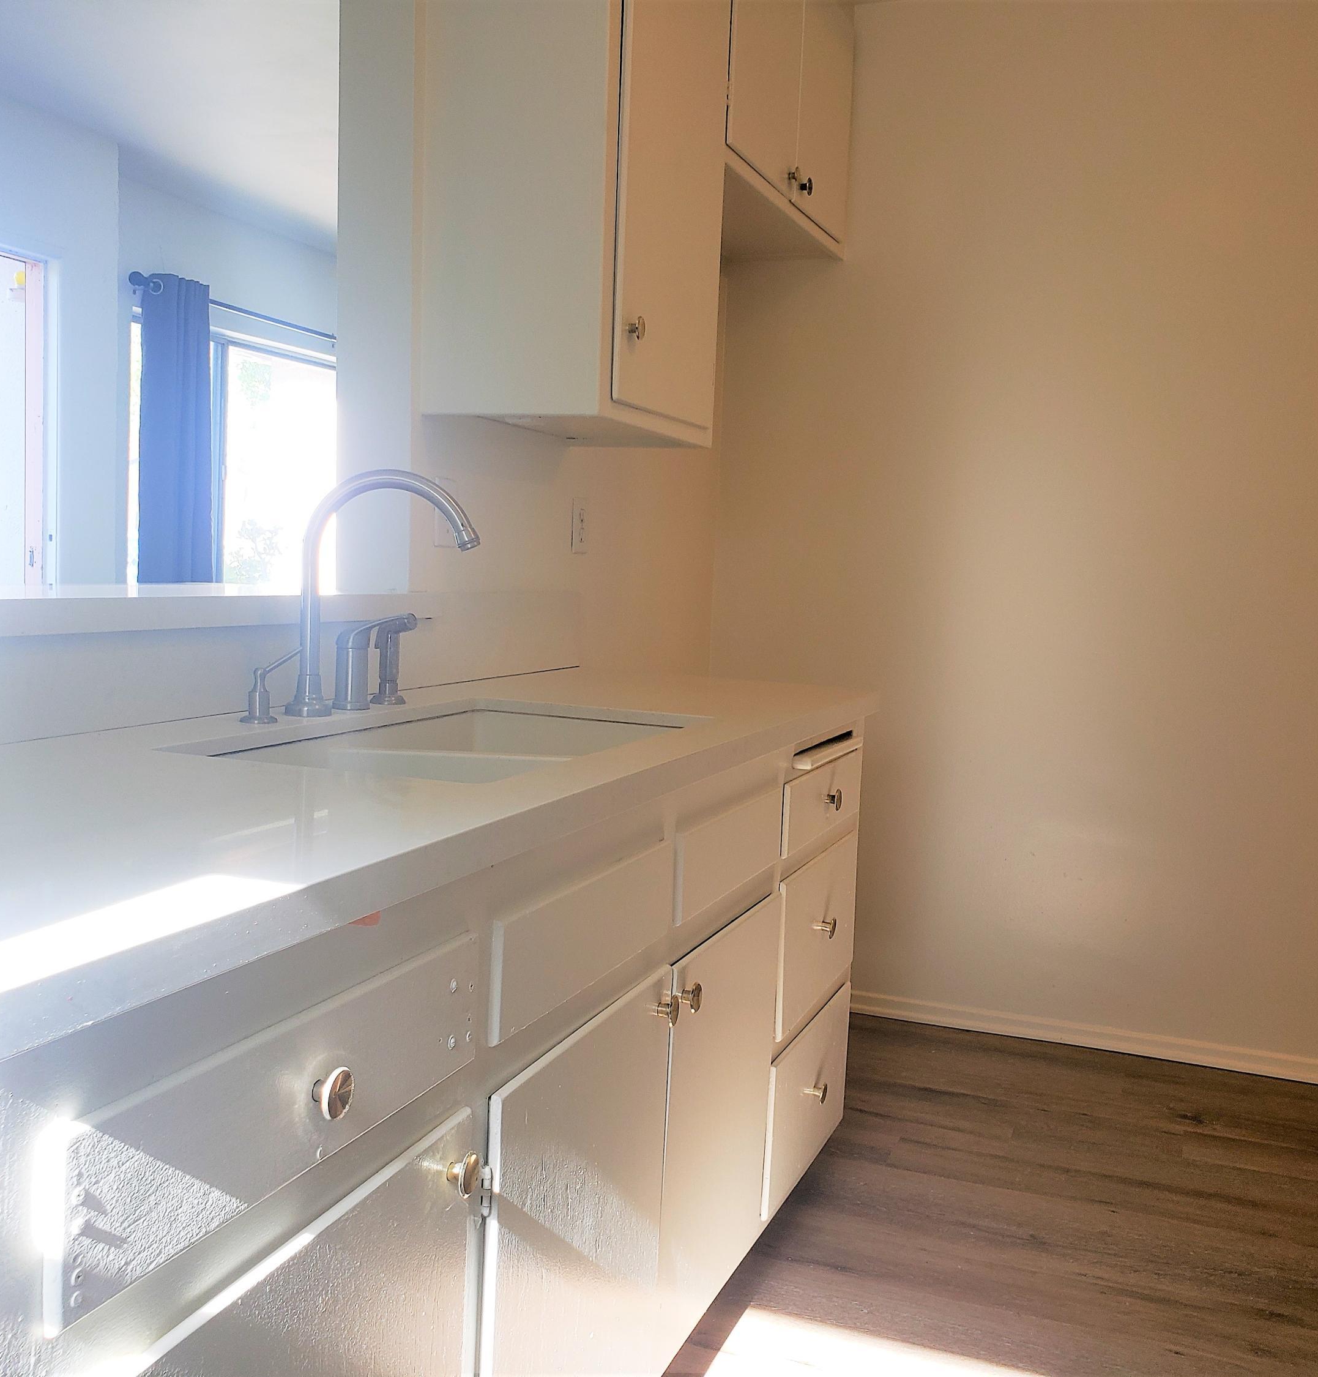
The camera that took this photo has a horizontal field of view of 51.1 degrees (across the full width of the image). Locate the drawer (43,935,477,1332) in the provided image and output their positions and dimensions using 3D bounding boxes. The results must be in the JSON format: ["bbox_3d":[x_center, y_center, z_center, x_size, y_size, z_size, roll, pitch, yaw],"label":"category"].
[{"bbox_3d":[-0.425,0.259,1.006,0.420,0.111,0.446,4,5,22],"label":"drawer"}]

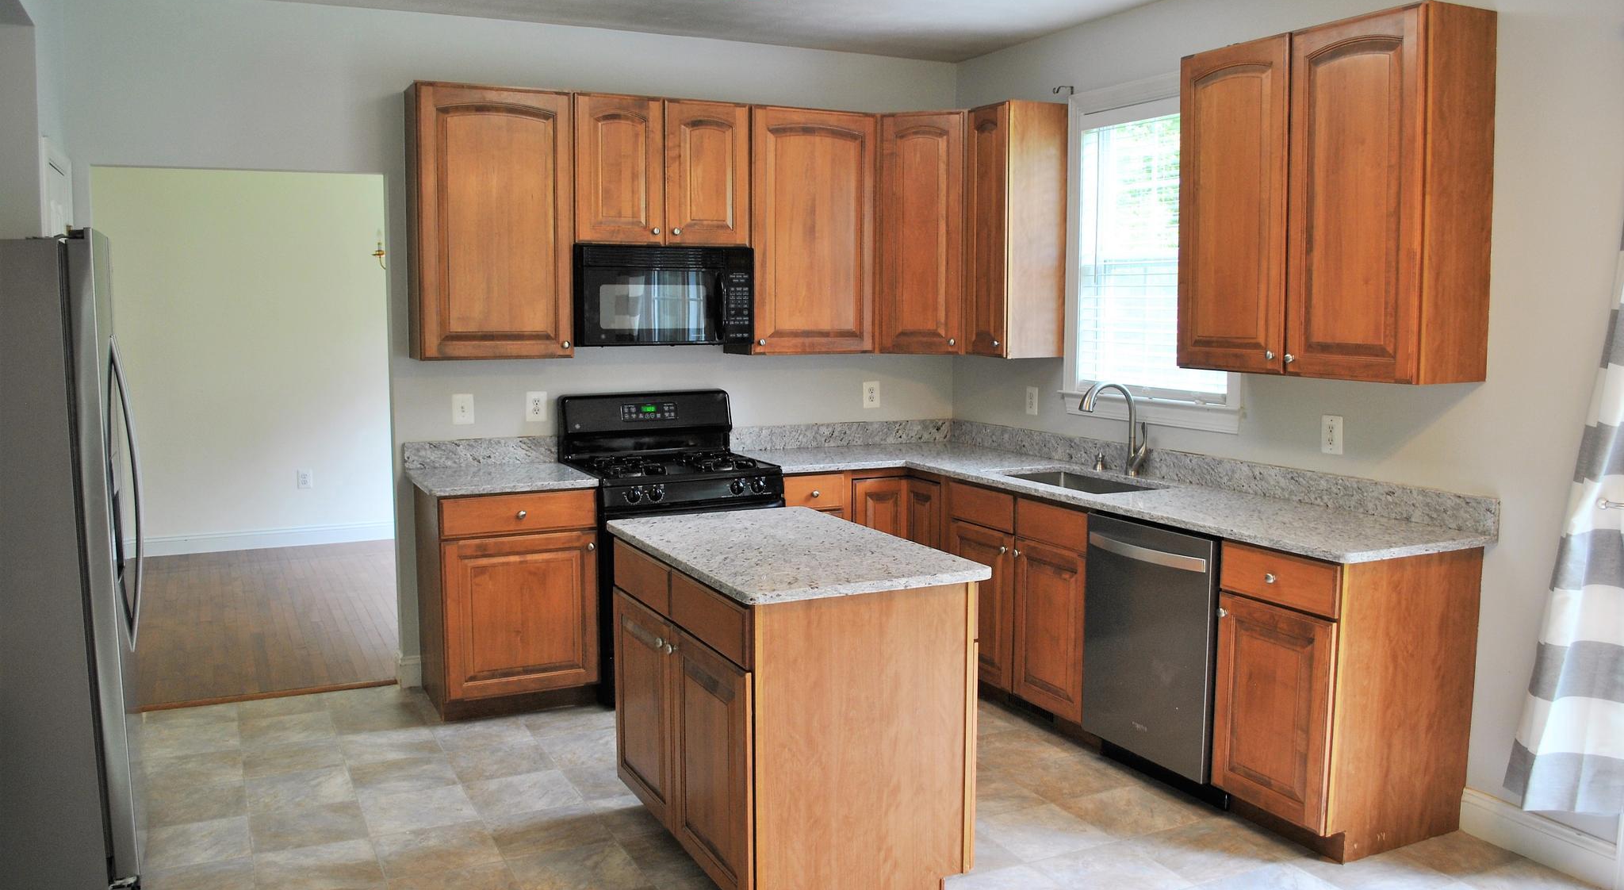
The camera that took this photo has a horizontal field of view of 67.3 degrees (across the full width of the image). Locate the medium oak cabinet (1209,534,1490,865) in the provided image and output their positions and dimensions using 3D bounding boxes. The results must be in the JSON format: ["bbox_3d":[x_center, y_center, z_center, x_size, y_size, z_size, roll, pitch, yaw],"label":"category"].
[{"bbox_3d":[1.590,0.721,3.666,0.622,0.880,0.450,-3,7,-26],"label":"medium oak cabinet"}]

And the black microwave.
[{"bbox_3d":[-0.656,-0.629,5.173,0.759,0.405,0.387,-3,7,-26],"label":"black microwave"}]

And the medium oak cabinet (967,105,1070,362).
[{"bbox_3d":[0.884,-0.919,5.296,0.325,1.064,0.314,-3,7,-26],"label":"medium oak cabinet"}]

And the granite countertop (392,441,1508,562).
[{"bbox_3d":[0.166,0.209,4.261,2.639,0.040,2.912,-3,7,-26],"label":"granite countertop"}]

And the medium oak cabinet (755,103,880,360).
[{"bbox_3d":[-0.045,-0.940,5.467,0.622,1.064,0.325,-3,7,-26],"label":"medium oak cabinet"}]

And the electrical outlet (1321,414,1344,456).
[{"bbox_3d":[1.715,-0.031,4.026,0.012,0.120,0.082,-3,7,-26],"label":"electrical outlet"}]

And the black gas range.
[{"bbox_3d":[-0.587,0.402,5.133,0.767,1.200,0.670,-3,7,-26],"label":"black gas range"}]

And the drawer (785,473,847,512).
[{"bbox_3d":[-0.096,0.173,5.328,0.277,0.149,0.500,-3,7,-26],"label":"drawer"}]

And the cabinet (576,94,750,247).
[{"bbox_3d":[-0.667,-1.134,5.138,0.769,0.602,0.325,-3,7,-26],"label":"cabinet"}]

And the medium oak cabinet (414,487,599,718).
[{"bbox_3d":[-1.223,0.587,4.887,0.608,0.880,0.622,-3,7,-26],"label":"medium oak cabinet"}]

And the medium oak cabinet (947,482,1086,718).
[{"bbox_3d":[1.032,0.587,4.824,0.625,0.854,0.918,-3,7,-26],"label":"medium oak cabinet"}]

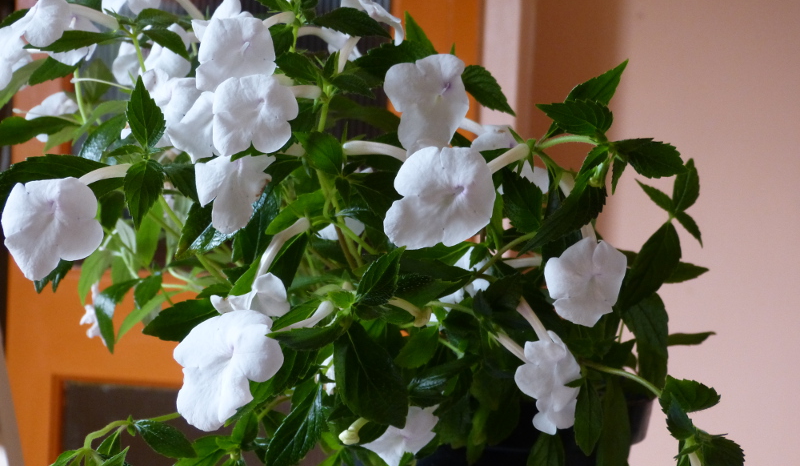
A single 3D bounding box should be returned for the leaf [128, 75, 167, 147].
[{"bbox_3d":[-0.131,-0.062,0.670,0.020,0.039,0.009,-7,-18,1],"label":"leaf"}]

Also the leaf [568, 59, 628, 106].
[{"bbox_3d":[0.102,-0.074,0.690,0.024,0.054,0.009,42,-8,40],"label":"leaf"}]

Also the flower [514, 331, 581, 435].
[{"bbox_3d":[0.067,0.068,0.585,0.030,0.043,0.018,-1,18,-45],"label":"flower"}]

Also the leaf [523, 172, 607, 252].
[{"bbox_3d":[0.081,-0.010,0.645,0.020,0.064,0.011,35,-22,35],"label":"leaf"}]

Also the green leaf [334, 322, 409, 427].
[{"bbox_3d":[-0.013,0.066,0.605,0.031,0.053,0.012,-30,0,24],"label":"green leaf"}]

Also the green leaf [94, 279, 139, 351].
[{"bbox_3d":[-0.172,0.050,0.780,0.020,0.045,0.015,11,-10,24],"label":"green leaf"}]

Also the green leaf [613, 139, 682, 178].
[{"bbox_3d":[0.127,-0.038,0.660,0.039,0.009,0.021,18,45,15],"label":"green leaf"}]

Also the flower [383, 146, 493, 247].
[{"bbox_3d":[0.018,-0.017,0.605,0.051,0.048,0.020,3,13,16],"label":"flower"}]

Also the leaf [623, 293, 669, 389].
[{"bbox_3d":[0.132,0.060,0.703,0.020,0.055,0.009,-12,-5,4],"label":"leaf"}]

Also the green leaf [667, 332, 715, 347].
[{"bbox_3d":[0.169,0.063,0.770,0.041,0.008,0.019,-3,22,-6],"label":"green leaf"}]

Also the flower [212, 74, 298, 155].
[{"bbox_3d":[-0.075,-0.062,0.675,0.044,0.042,0.017,0,0,15],"label":"flower"}]

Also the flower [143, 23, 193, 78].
[{"bbox_3d":[-0.135,-0.105,0.750,0.036,0.036,0.018,0,12,35],"label":"flower"}]

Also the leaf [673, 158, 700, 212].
[{"bbox_3d":[0.153,-0.026,0.690,0.014,0.030,0.008,18,0,26],"label":"leaf"}]

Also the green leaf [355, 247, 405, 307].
[{"bbox_3d":[-0.009,0.021,0.610,0.011,0.036,0.020,22,23,-45],"label":"green leaf"}]

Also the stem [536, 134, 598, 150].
[{"bbox_3d":[0.085,-0.046,0.655,0.035,0.006,0.005,-5,4,-16],"label":"stem"}]

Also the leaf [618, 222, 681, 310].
[{"bbox_3d":[0.131,0.018,0.690,0.024,0.057,0.009,28,-11,16],"label":"leaf"}]

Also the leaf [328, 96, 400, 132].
[{"bbox_3d":[-0.021,-0.072,0.775,0.048,0.009,0.018,24,47,12],"label":"leaf"}]

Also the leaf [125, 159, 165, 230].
[{"bbox_3d":[-0.124,-0.018,0.625,0.020,0.037,0.008,3,-16,1],"label":"leaf"}]

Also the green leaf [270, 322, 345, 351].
[{"bbox_3d":[-0.043,0.048,0.605,0.035,0.013,0.014,0,18,0],"label":"green leaf"}]

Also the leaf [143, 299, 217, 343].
[{"bbox_3d":[-0.104,0.041,0.627,0.043,0.022,0.008,-20,-35,-20],"label":"leaf"}]

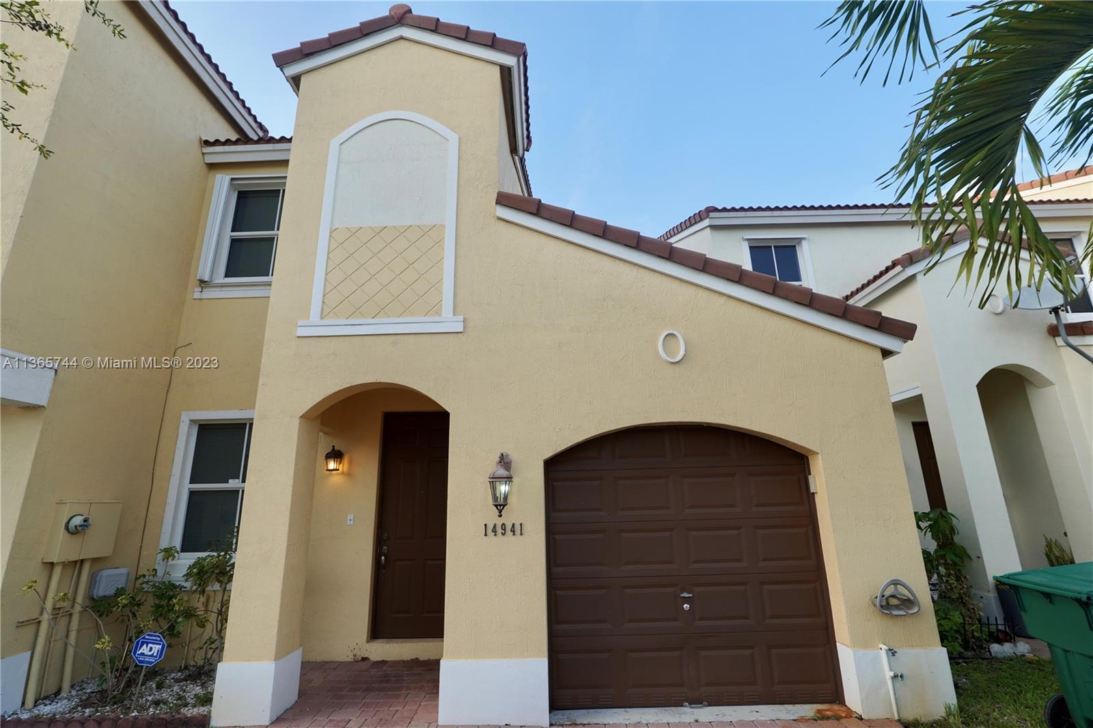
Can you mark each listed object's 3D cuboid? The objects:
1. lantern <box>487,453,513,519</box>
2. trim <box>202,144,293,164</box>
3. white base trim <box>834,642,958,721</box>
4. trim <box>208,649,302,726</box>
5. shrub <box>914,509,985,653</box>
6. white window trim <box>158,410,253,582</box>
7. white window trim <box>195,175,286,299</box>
[{"bbox_3d":[-0.375,0.999,4.051,0.191,0.511,0.325,-1,-14,0],"label":"lantern"},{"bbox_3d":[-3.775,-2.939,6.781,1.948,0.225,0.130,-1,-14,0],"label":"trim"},{"bbox_3d":[2.810,2.525,3.901,0.740,0.481,0.256,-1,-14,0],"label":"white base trim"},{"bbox_3d":[-2.390,2.671,4.041,0.468,0.463,0.463,-1,-14,0],"label":"trim"},{"bbox_3d":[4.540,2.407,5.568,0.693,1.438,0.649,-1,-14,0],"label":"shrub"},{"bbox_3d":[-3.647,1.540,5.772,1.667,1.979,0.117,-1,-14,0],"label":"white window trim"},{"bbox_3d":[-3.698,-1.742,6.550,1.767,1.780,0.143,-1,-14,0],"label":"white window trim"}]

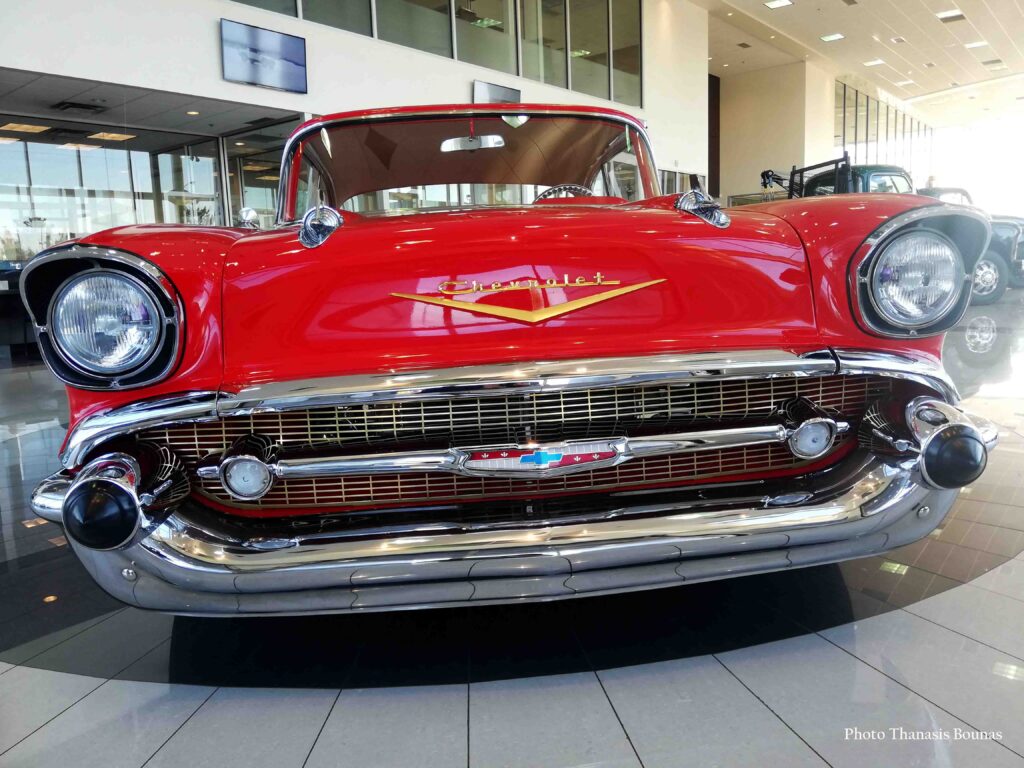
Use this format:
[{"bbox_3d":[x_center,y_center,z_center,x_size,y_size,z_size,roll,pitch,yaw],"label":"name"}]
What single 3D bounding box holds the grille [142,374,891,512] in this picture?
[{"bbox_3d":[0.042,0.101,1.392,1.350,0.215,0.180,-4,8,-4],"label":"grille"}]

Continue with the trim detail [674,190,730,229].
[{"bbox_3d":[0.356,-0.345,1.597,0.110,0.080,0.250,-4,8,-4],"label":"trim detail"}]

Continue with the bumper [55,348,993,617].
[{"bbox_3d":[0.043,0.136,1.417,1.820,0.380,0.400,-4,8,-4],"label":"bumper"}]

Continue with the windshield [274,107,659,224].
[{"bbox_3d":[-0.145,-0.788,2.784,1.390,0.415,0.470,-4,8,-4],"label":"windshield"}]

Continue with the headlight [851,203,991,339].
[{"bbox_3d":[0.778,-0.215,1.516,0.262,0.248,0.130,-3,8,-3],"label":"headlight"}]

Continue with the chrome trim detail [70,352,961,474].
[{"bbox_3d":[0.039,0.034,1.383,1.700,0.170,0.300,-4,8,-4],"label":"chrome trim detail"}]

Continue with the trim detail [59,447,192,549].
[{"bbox_3d":[-0.649,0.186,1.302,0.156,0.155,0.250,-4,8,-4],"label":"trim detail"}]

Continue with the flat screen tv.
[{"bbox_3d":[-3.183,-4.225,10.361,0.070,0.710,1.230,9,13,40],"label":"flat screen tv"}]

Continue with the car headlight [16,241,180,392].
[{"bbox_3d":[-0.703,-0.106,1.348,0.280,0.245,0.155,-4,8,-4],"label":"car headlight"}]

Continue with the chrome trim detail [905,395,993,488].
[{"bbox_3d":[0.756,0.101,1.394,0.136,0.150,0.230,-4,8,-4],"label":"chrome trim detail"}]

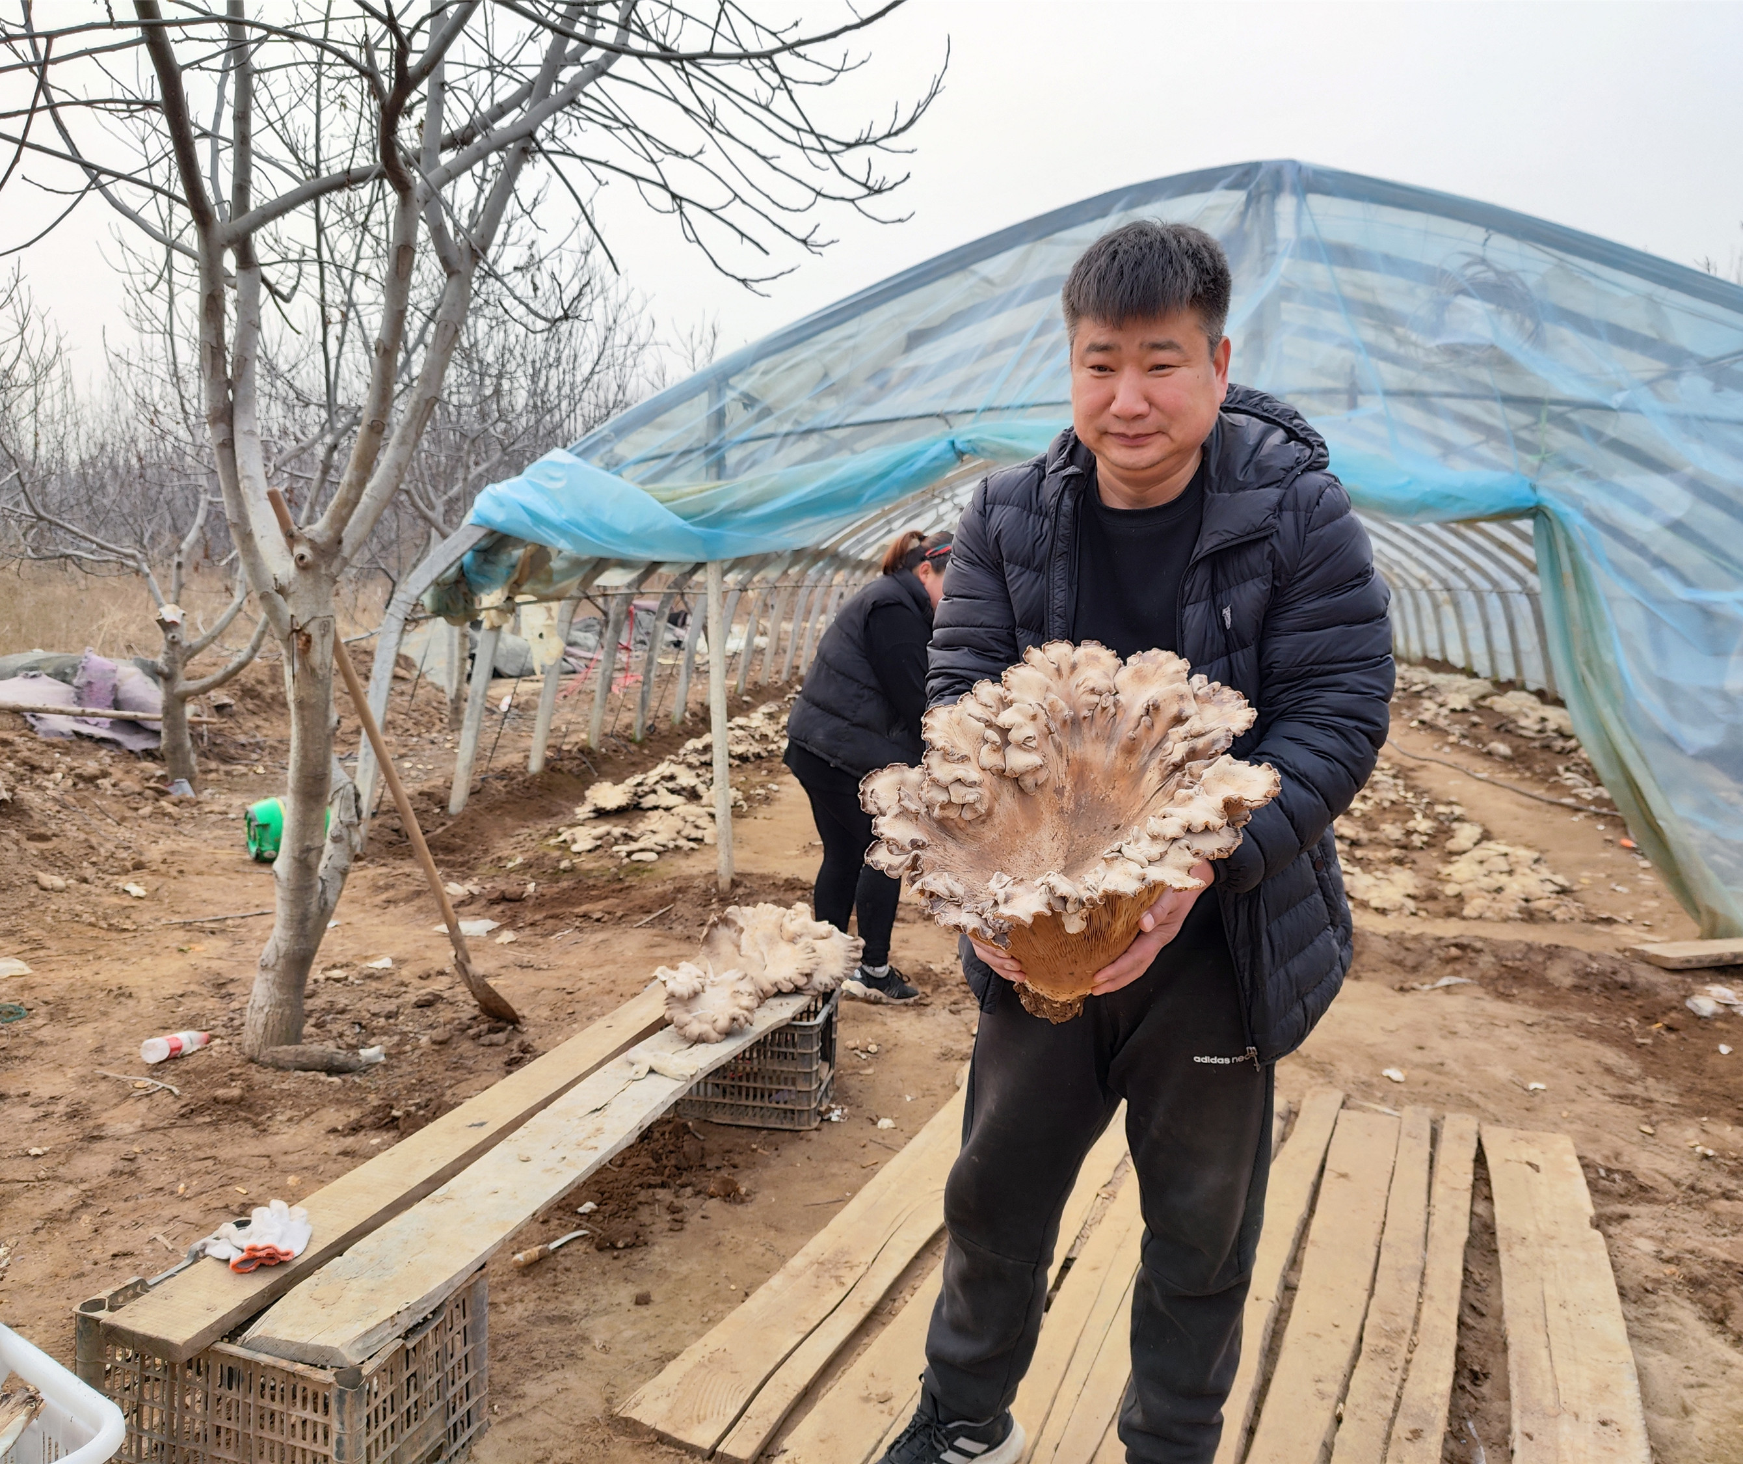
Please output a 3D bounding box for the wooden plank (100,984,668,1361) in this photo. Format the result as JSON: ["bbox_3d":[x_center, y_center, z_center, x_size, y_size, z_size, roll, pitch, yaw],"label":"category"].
[{"bbox_3d":[-0.717,0.754,2.825,0.160,0.028,1.945,3,7,19],"label":"wooden plank"}]

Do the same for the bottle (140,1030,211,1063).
[{"bbox_3d":[-1.926,0.868,3.755,0.064,0.064,0.176,7,10,43],"label":"bottle"}]

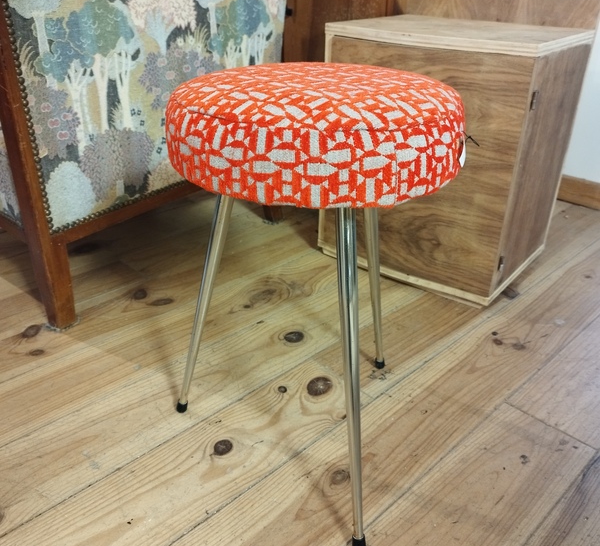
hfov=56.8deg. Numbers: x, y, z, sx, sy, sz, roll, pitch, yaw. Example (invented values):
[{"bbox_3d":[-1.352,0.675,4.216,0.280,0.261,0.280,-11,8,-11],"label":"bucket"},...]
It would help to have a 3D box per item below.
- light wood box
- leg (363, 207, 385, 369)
[{"bbox_3d":[0.304,-0.266,1.179,0.408,0.472,0.318,22,36,32],"label":"light wood box"},{"bbox_3d":[0.104,0.000,0.776,0.020,0.420,0.020,25,52,35],"label":"leg"}]

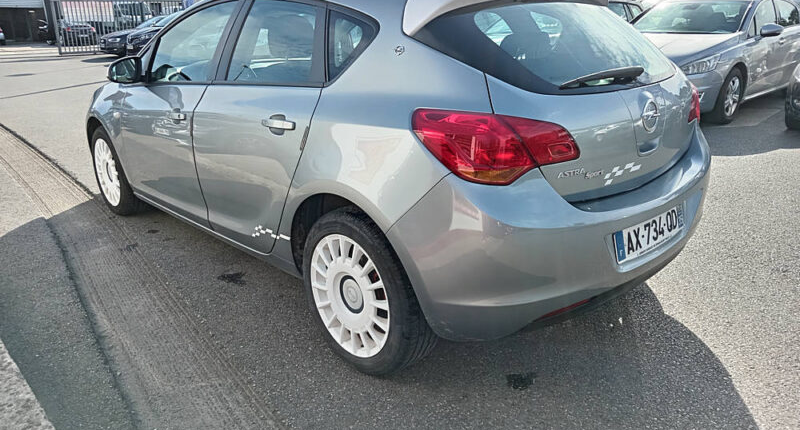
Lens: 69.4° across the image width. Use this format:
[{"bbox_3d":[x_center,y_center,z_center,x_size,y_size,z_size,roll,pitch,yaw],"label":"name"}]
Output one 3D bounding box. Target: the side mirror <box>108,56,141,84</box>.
[{"bbox_3d":[-1.513,-0.791,3.155,0.180,0.145,0.130,-17,24,-40],"label":"side mirror"}]

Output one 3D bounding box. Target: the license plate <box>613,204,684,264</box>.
[{"bbox_3d":[0.917,0.058,2.097,0.520,0.112,0.020,-17,10,-40],"label":"license plate"}]

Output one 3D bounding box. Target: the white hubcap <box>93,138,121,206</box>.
[{"bbox_3d":[-2.024,-0.291,4.010,0.050,0.470,0.470,-17,24,-40],"label":"white hubcap"}]

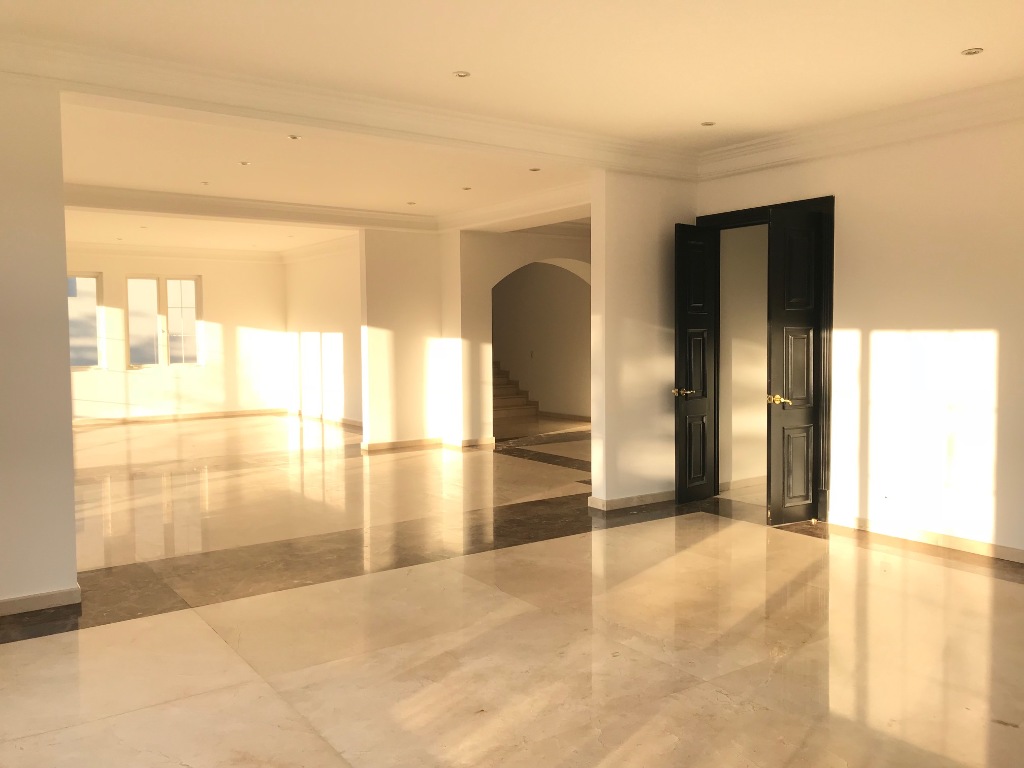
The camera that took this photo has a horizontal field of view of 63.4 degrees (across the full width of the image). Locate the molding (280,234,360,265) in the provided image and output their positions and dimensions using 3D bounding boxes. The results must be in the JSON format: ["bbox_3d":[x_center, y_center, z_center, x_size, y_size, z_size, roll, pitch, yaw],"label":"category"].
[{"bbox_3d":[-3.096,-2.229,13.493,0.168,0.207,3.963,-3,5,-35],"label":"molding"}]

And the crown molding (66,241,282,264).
[{"bbox_3d":[-5.650,-2.241,14.023,3.749,0.207,0.168,-3,5,-35],"label":"crown molding"}]

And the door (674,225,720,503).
[{"bbox_3d":[1.631,-0.172,7.307,0.513,2.416,0.049,-3,5,-35],"label":"door"}]

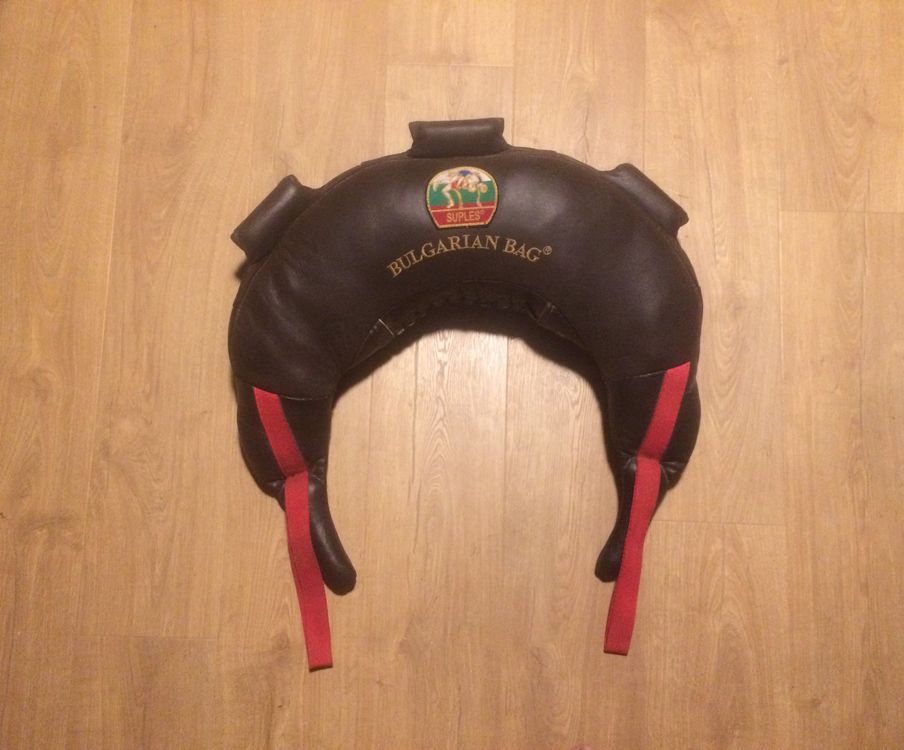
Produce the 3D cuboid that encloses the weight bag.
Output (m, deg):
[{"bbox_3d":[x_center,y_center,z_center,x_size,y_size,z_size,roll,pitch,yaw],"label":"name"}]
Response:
[{"bbox_3d":[0.019,0.013,1.096,0.628,0.170,0.741,-3,83,1],"label":"weight bag"}]

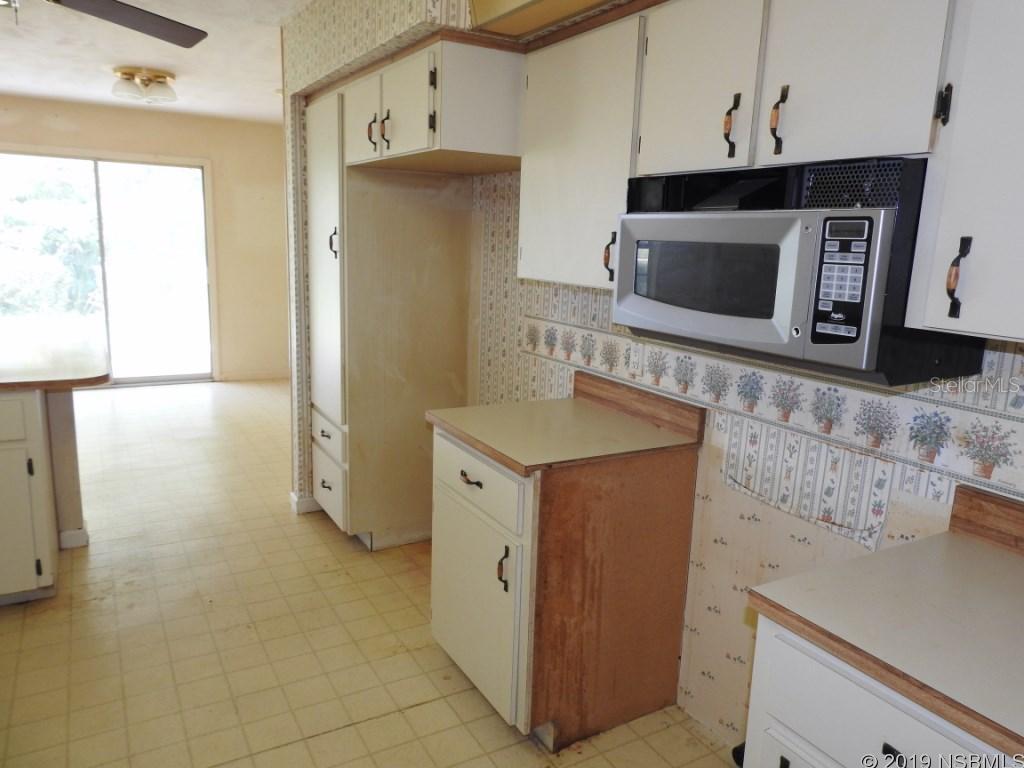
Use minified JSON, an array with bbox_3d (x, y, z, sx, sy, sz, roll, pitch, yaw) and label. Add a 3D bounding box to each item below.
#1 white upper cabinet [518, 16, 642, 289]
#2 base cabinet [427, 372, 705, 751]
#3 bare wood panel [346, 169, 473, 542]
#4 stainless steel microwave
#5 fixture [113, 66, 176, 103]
[{"bbox_3d":[0.321,-0.684,2.258,0.321,0.734,0.638,-4,13,-30],"label":"white upper cabinet"},{"bbox_3d":[0.135,0.534,2.377,0.645,1.013,0.642,-5,13,-31],"label":"base cabinet"},{"bbox_3d":[-0.482,-0.086,3.340,0.613,1.745,0.023,-5,13,-31],"label":"bare wood panel"},{"bbox_3d":[0.637,-0.274,1.660,0.420,0.407,0.733,-5,13,-31],"label":"stainless steel microwave"},{"bbox_3d":[-2.416,-1.961,4.677,0.367,0.159,0.367,-5,13,-31],"label":"fixture"}]

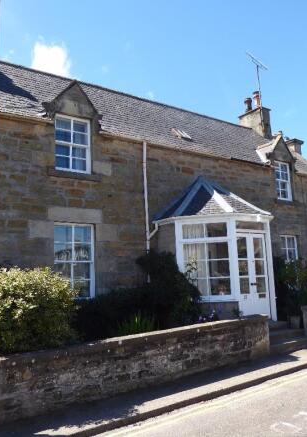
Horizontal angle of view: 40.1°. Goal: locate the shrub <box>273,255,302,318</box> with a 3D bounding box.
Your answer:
[{"bbox_3d":[3.652,1.928,11.618,0.800,1.700,0.800,5,-13,-34],"label":"shrub"}]

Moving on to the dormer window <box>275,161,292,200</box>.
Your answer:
[{"bbox_3d":[4.553,-1.335,14.917,0.850,1.400,0.150,5,-13,-34],"label":"dormer window"}]

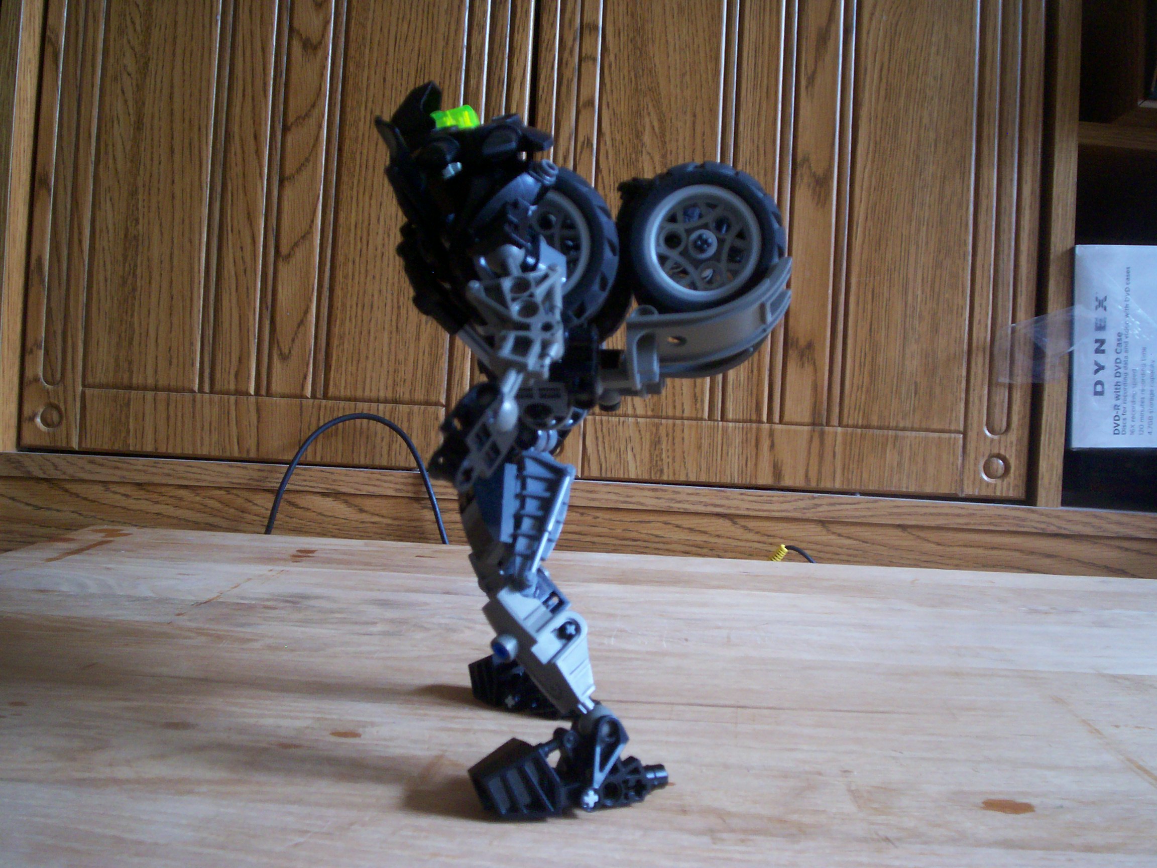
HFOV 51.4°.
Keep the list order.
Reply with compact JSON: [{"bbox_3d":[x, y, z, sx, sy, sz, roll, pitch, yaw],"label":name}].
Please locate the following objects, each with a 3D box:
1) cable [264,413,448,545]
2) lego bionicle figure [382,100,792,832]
[{"bbox_3d":[-0.162,0.034,0.890,0.137,0.100,0.025,3,2,0],"label":"cable"},{"bbox_3d":[-0.005,-0.004,0.390,0.130,0.212,0.140,3,2,-8],"label":"lego bionicle figure"}]

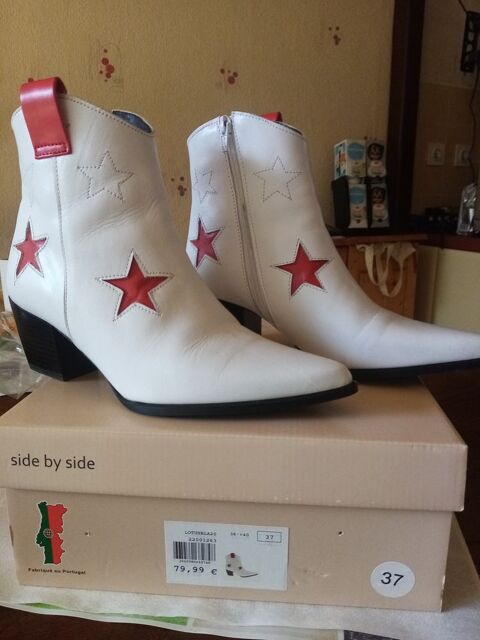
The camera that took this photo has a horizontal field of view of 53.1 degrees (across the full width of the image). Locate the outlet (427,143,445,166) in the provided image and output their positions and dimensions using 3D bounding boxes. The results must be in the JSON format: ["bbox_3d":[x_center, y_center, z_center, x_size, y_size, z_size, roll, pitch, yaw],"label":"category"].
[{"bbox_3d":[0.781,-0.653,1.901,0.083,0.081,0.015,-6,15,-19],"label":"outlet"}]

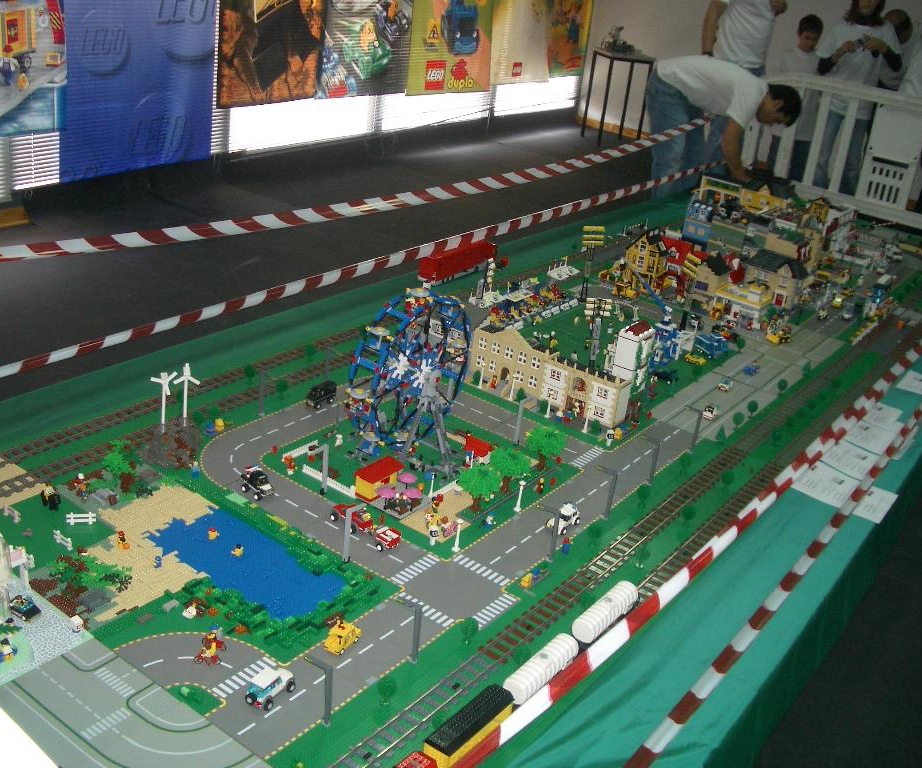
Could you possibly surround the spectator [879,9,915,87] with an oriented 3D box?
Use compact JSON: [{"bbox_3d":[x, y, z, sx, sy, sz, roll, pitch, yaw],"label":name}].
[{"bbox_3d":[2.879,-1.857,7.249,0.420,1.450,0.500,-10,29,-31],"label":"spectator"}]

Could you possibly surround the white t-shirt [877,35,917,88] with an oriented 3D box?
[{"bbox_3d":[2.776,-2.024,6.600,0.400,0.500,0.260,19,26,24],"label":"white t-shirt"}]

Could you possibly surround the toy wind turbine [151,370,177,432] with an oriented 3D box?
[{"bbox_3d":[-0.734,0.048,2.553,0.070,0.168,0.035,0,25,-16],"label":"toy wind turbine"}]

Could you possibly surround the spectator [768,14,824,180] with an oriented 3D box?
[{"bbox_3d":[2.193,-1.765,7.037,0.390,1.420,0.260,17,26,20],"label":"spectator"}]

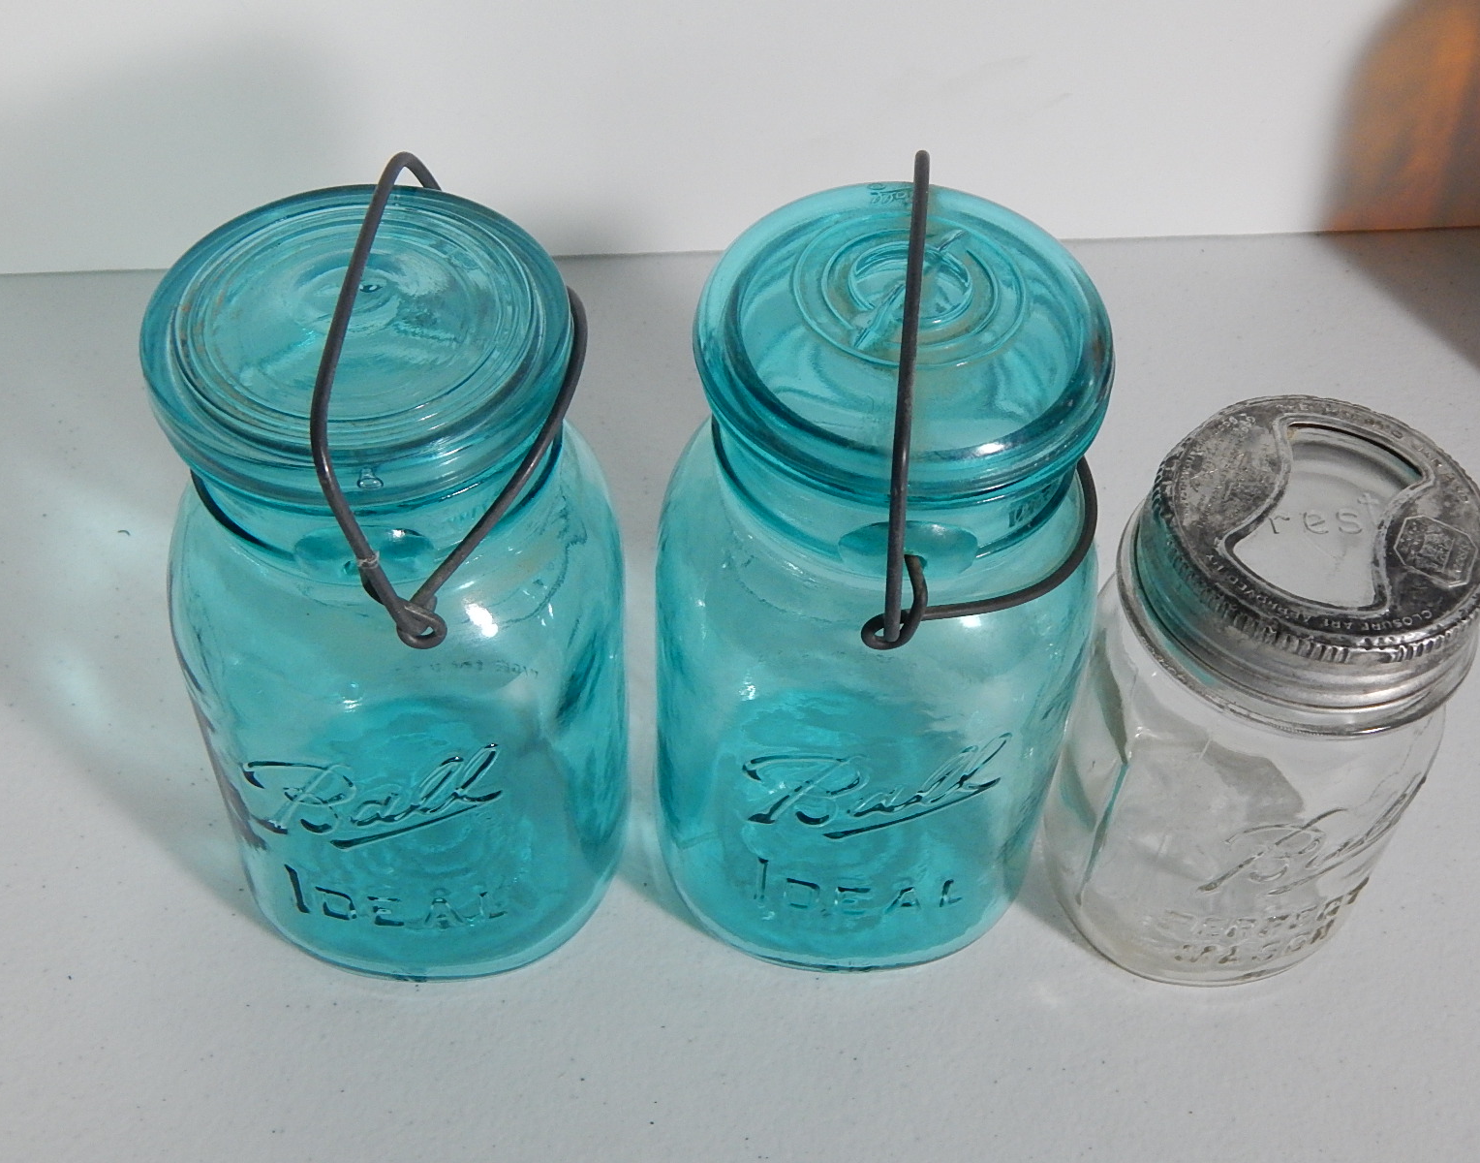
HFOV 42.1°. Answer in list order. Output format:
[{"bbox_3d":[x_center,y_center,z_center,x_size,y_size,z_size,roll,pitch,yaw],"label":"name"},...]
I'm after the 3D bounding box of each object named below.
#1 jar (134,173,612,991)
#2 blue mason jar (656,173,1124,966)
[{"bbox_3d":[-0.076,0.004,0.435,0.100,0.188,0.100,1,49,-1],"label":"jar"},{"bbox_3d":[0.031,0.002,0.440,0.100,0.189,0.100,1,49,-1],"label":"blue mason jar"}]

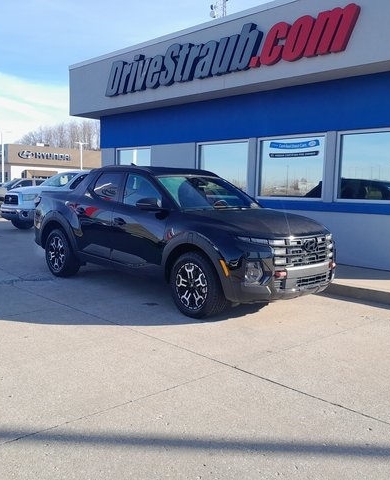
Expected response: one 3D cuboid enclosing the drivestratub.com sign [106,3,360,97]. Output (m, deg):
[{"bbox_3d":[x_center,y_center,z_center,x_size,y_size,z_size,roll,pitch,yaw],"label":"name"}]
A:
[{"bbox_3d":[0.148,-3.515,9.691,0.180,0.820,6.560,-4,8,-43],"label":"drivestratub.com sign"}]

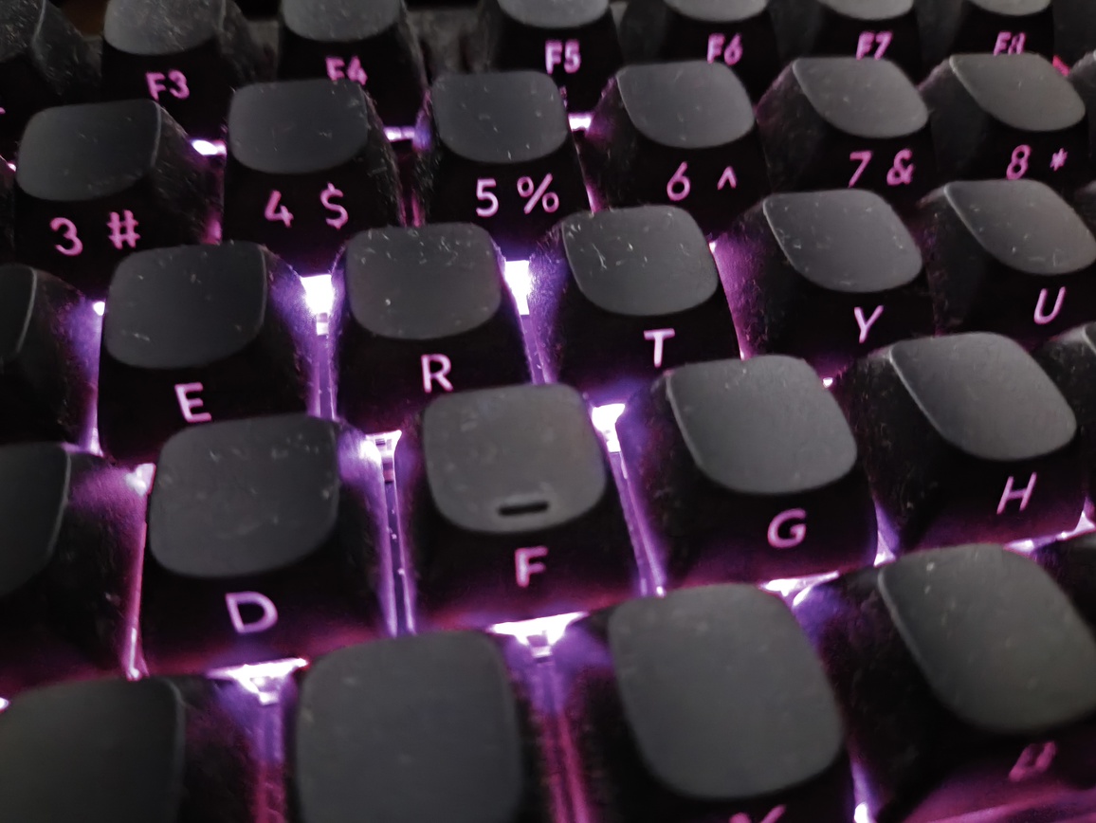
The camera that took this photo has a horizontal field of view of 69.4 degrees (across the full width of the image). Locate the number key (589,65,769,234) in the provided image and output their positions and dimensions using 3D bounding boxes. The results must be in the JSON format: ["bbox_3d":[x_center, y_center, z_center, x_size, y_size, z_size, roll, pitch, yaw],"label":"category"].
[{"bbox_3d":[0.014,-0.029,0.084,0.018,0.009,0.018,-7,58,-9],"label":"number key"}]

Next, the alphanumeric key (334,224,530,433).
[{"bbox_3d":[-0.011,-0.009,0.070,0.018,0.010,0.018,-7,56,-9],"label":"alphanumeric key"}]

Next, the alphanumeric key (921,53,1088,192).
[{"bbox_3d":[0.051,-0.033,0.090,0.018,0.009,0.018,-7,58,-9],"label":"alphanumeric key"}]

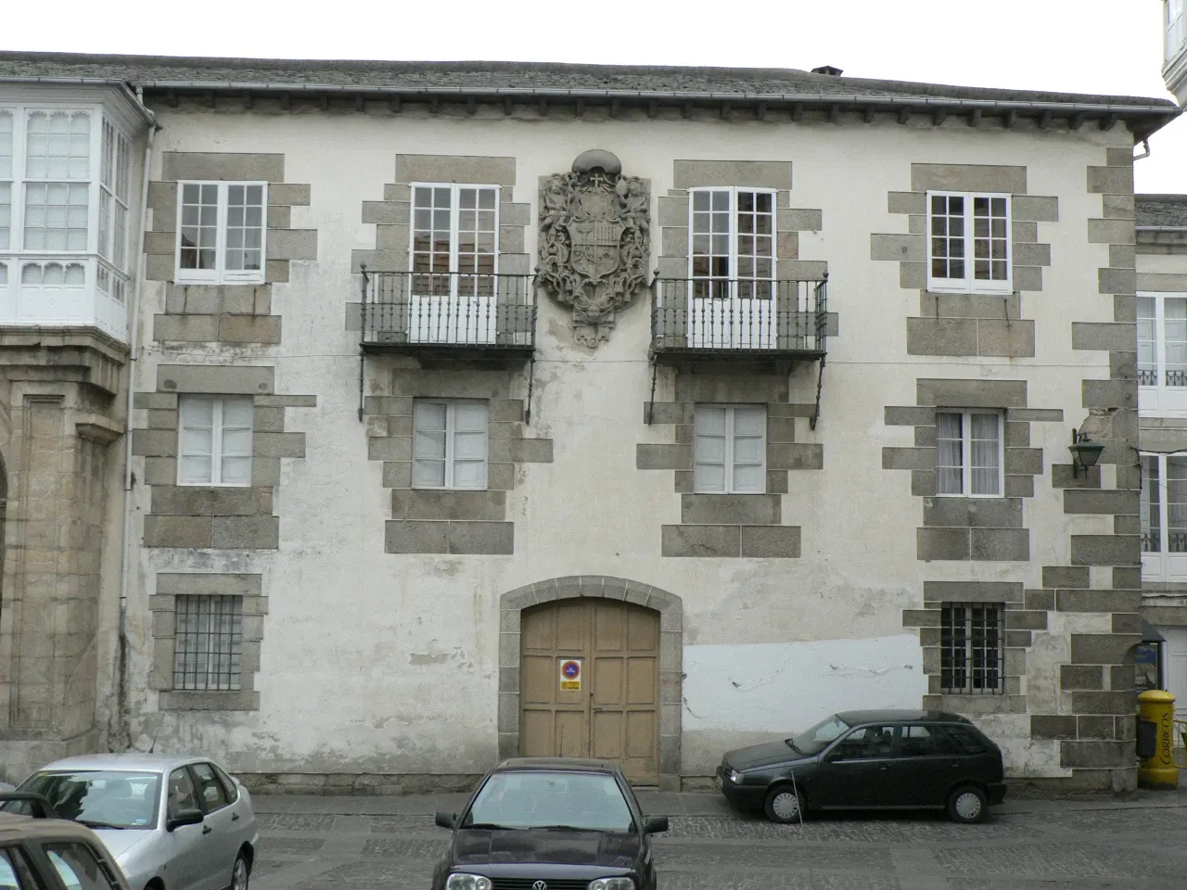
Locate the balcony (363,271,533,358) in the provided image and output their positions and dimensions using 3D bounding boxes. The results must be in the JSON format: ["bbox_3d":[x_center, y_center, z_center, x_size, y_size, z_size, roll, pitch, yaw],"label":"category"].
[{"bbox_3d":[-2.207,-2.069,24.862,2.625,1.045,0.780,1,-5,-1],"label":"balcony"}]

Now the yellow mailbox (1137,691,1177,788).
[{"bbox_3d":[9.210,4.803,26.306,0.661,1.568,0.661,1,-5,-2],"label":"yellow mailbox"}]

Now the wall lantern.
[{"bbox_3d":[7.535,0.119,24.813,0.557,0.824,0.880,1,-5,-1],"label":"wall lantern"}]

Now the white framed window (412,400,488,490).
[{"bbox_3d":[-2.238,-0.003,25.205,1.152,1.393,0.120,1,-5,-1],"label":"white framed window"}]

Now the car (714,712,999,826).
[{"bbox_3d":[3.797,4.582,23.152,3.958,1.445,1.700,1,-5,-2],"label":"car"}]

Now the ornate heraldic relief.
[{"bbox_3d":[0.023,-3.065,25.211,1.722,3.062,0.360,1,-5,-1],"label":"ornate heraldic relief"}]

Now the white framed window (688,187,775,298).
[{"bbox_3d":[2.197,-3.206,25.482,1.392,1.755,0.130,1,-5,-2],"label":"white framed window"}]

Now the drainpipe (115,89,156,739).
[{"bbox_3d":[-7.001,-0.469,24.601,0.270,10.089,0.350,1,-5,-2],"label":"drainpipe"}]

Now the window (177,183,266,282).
[{"bbox_3d":[-5.805,-3.316,25.146,1.412,1.629,0.130,1,-5,-2],"label":"window"}]

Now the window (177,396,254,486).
[{"bbox_3d":[-5.890,-0.061,25.135,1.109,1.404,0.120,1,-5,-1],"label":"window"}]

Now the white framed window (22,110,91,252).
[{"bbox_3d":[-7.764,-3.826,23.348,0.967,2.104,0.120,1,-5,-2],"label":"white framed window"}]

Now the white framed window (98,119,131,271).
[{"bbox_3d":[-7.185,-3.745,24.210,0.110,2.080,1.560,1,-5,-2],"label":"white framed window"}]

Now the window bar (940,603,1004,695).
[{"bbox_3d":[5.873,3.167,25.006,0.964,1.409,0.050,1,-5,-1],"label":"window bar"}]

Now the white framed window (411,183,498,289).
[{"bbox_3d":[-2.179,-3.281,25.300,1.386,1.706,0.130,1,-5,-2],"label":"white framed window"}]

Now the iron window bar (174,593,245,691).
[{"bbox_3d":[-5.921,3.052,24.773,0.991,1.452,0.050,1,-5,-1],"label":"iron window bar"}]

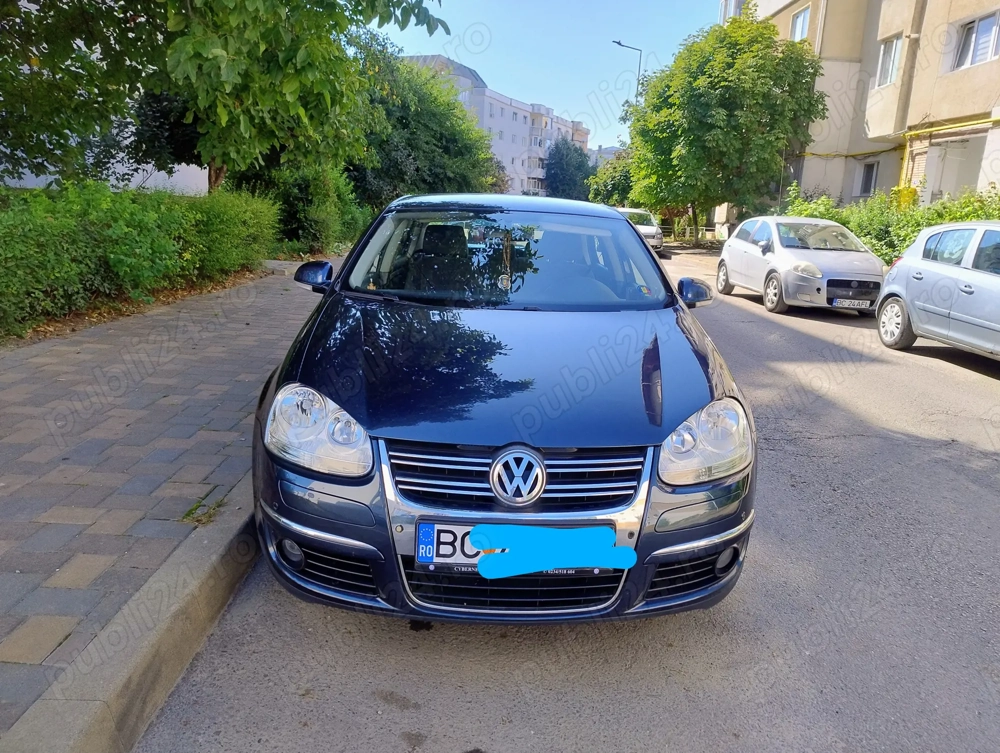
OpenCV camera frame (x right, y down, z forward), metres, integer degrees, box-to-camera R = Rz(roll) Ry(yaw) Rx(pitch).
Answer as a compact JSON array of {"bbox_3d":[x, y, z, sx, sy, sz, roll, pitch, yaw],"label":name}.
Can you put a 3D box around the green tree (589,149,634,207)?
[{"bbox_3d":[5.976,-9.492,36.748,3.400,4.710,3.400,2,13,0],"label":"green tree"}]

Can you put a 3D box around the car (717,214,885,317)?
[{"bbox_3d":[5.090,-1.956,11.847,1.720,1.490,4.030,2,13,0],"label":"car"}]

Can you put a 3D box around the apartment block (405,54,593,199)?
[{"bbox_3d":[0.506,-32.590,103.223,13.000,18.500,40.800,8,15,23],"label":"apartment block"}]

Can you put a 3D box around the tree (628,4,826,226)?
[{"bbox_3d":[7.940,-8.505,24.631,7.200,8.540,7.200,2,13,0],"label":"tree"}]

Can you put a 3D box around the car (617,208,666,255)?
[{"bbox_3d":[4.410,-5.034,24.562,1.800,1.550,4.400,2,13,0],"label":"car"}]

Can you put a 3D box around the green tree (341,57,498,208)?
[{"bbox_3d":[-2.802,-7.344,22.951,5.800,6.230,5.800,2,13,0],"label":"green tree"}]

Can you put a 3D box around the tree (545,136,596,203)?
[{"bbox_3d":[6.567,-18.208,65.509,5.000,8.420,5.000,2,13,0],"label":"tree"}]

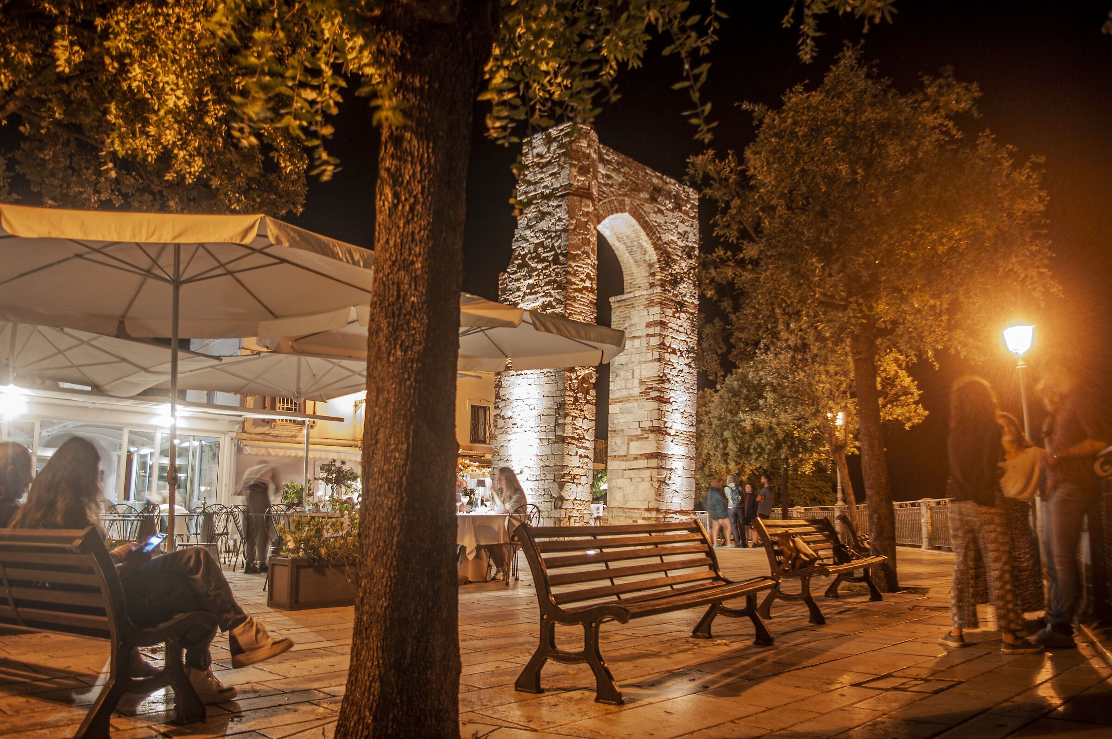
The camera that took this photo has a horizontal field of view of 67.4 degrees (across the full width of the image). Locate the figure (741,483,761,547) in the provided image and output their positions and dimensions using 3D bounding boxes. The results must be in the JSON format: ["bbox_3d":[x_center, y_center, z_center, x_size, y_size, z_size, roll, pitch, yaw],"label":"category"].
[{"bbox_3d":[4.775,3.552,20.400,0.450,1.540,0.320,-2,-10,10],"label":"figure"}]

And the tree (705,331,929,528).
[{"bbox_3d":[5.832,1.588,18.794,5.000,4.850,4.600,-1,-10,0],"label":"tree"}]

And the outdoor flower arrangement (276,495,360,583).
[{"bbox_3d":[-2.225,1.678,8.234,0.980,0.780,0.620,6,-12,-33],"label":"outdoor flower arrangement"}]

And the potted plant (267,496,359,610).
[{"bbox_3d":[-1.986,1.616,7.469,1.000,0.950,0.480,8,-12,-40],"label":"potted plant"}]

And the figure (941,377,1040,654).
[{"bbox_3d":[2.633,0.876,5.187,0.520,1.670,0.420,-7,-12,31],"label":"figure"}]

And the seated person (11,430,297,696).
[{"bbox_3d":[-1.750,0.878,3.625,0.550,1.140,1.060,-7,-12,34],"label":"seated person"}]

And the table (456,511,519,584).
[{"bbox_3d":[-0.860,2.135,10.035,0.900,0.770,0.900,-3,-10,17],"label":"table"}]

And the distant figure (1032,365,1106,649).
[{"bbox_3d":[3.299,0.847,5.354,0.480,1.770,0.500,-2,-10,12],"label":"distant figure"}]

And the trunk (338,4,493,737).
[{"bbox_3d":[-0.521,-0.115,3.308,0.560,3.050,0.500,-1,-10,0],"label":"trunk"}]

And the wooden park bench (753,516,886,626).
[{"bbox_3d":[2.300,1.642,7.107,0.640,0.780,1.930,-6,-11,32],"label":"wooden park bench"}]

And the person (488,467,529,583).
[{"bbox_3d":[-0.584,1.864,10.081,0.680,1.320,0.480,-2,-10,10],"label":"person"}]

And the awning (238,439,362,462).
[{"bbox_3d":[-5.343,1.642,17.400,0.750,0.450,2.750,-9,-13,41],"label":"awning"}]

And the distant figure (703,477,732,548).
[{"bbox_3d":[3.988,3.509,20.400,0.550,1.700,0.420,-7,-12,34],"label":"distant figure"}]

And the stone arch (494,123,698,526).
[{"bbox_3d":[1.169,-0.479,20.586,2.050,9.400,5.420,-8,-12,40],"label":"stone arch"}]

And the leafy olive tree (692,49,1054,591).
[{"bbox_3d":[3.698,-0.765,9.777,4.350,6.450,4.300,-1,-10,0],"label":"leafy olive tree"}]

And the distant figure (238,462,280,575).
[{"bbox_3d":[-3.994,1.987,11.277,0.500,1.470,0.650,-4,-10,22],"label":"distant figure"}]

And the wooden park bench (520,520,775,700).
[{"bbox_3d":[0.607,1.261,4.731,0.660,0.800,2.020,-7,-12,33],"label":"wooden park bench"}]

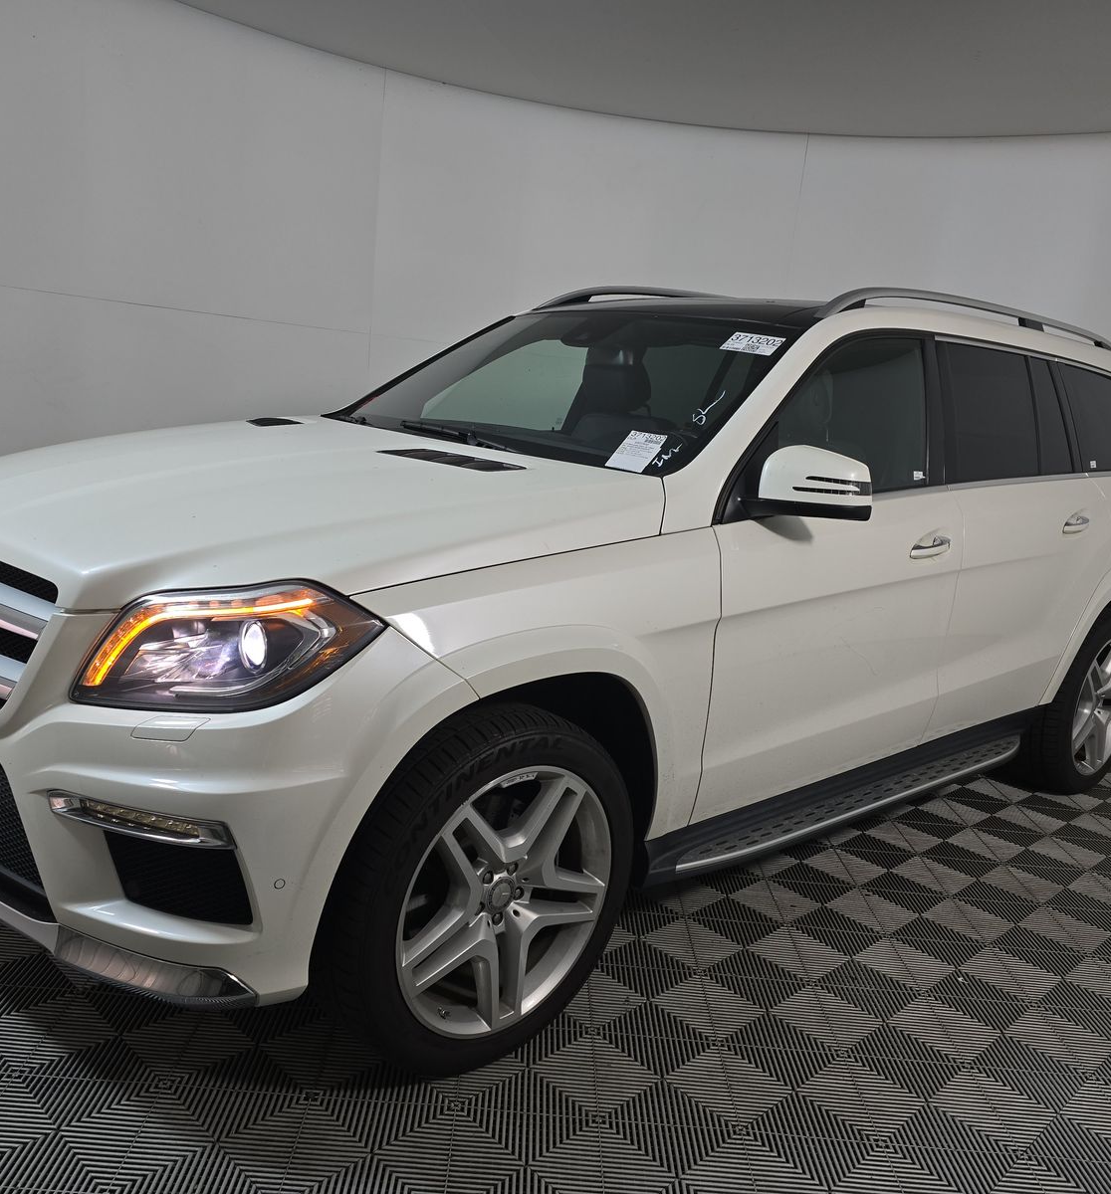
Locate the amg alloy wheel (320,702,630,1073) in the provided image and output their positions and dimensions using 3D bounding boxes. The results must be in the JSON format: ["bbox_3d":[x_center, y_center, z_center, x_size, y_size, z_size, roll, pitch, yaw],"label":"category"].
[{"bbox_3d":[-0.181,0.580,2.224,0.768,0.765,0.295,-5,16,-44],"label":"amg alloy wheel"}]

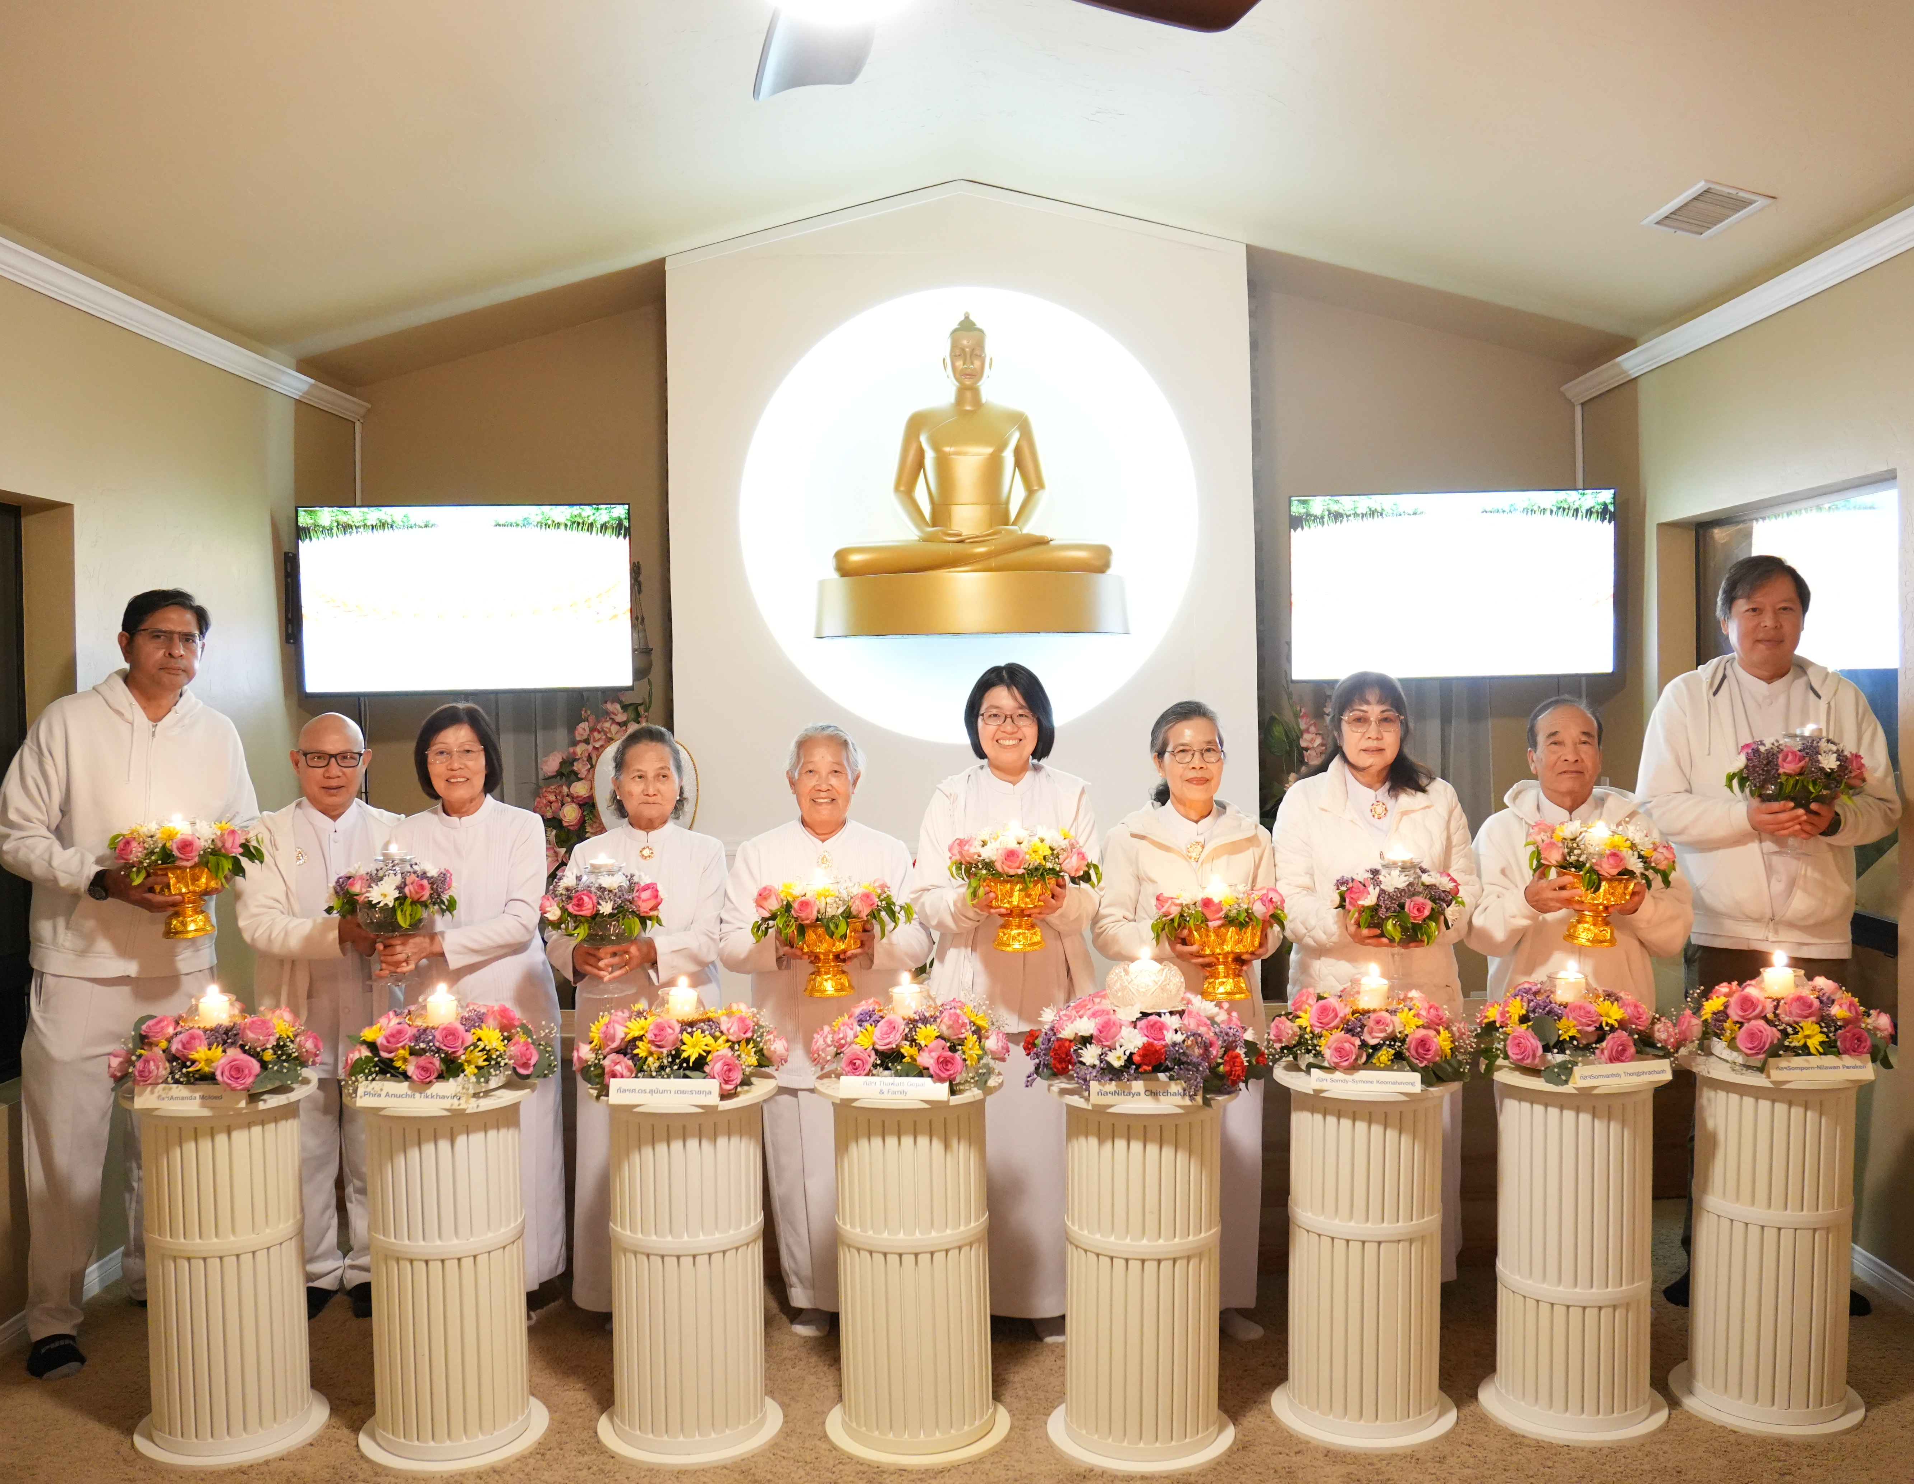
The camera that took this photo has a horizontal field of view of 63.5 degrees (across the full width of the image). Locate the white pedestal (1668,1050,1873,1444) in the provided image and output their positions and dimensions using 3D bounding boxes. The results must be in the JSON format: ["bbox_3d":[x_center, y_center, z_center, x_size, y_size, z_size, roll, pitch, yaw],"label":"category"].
[{"bbox_3d":[1.666,0.997,3.178,0.371,0.692,0.371,-1,2,0],"label":"white pedestal"}]

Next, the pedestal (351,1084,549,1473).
[{"bbox_3d":[-1.061,1.074,3.237,0.382,0.726,0.382,-1,3,2],"label":"pedestal"}]

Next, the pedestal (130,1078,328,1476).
[{"bbox_3d":[-1.471,1.036,3.120,0.371,0.692,0.371,-1,2,0],"label":"pedestal"}]

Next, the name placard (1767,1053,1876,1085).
[{"bbox_3d":[1.745,0.659,3.129,0.204,0.043,0.038,-1,3,3],"label":"name placard"}]

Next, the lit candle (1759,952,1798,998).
[{"bbox_3d":[1.669,0.474,3.140,0.052,0.090,0.052,-1,2,0],"label":"lit candle"}]

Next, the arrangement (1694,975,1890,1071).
[{"bbox_3d":[1.714,0.574,3.164,0.370,0.152,0.370,-1,2,0],"label":"arrangement"}]

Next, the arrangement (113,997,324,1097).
[{"bbox_3d":[-1.565,0.641,3.254,0.400,0.150,0.380,-1,3,2],"label":"arrangement"}]

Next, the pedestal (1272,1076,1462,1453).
[{"bbox_3d":[0.827,1.008,3.135,0.371,0.692,0.371,-1,2,0],"label":"pedestal"}]

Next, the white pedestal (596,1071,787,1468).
[{"bbox_3d":[-0.539,1.026,3.100,0.371,0.692,0.371,-1,2,0],"label":"white pedestal"}]

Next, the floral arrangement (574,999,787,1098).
[{"bbox_3d":[-0.552,0.605,3.086,0.405,0.150,0.405,-1,2,0],"label":"floral arrangement"}]

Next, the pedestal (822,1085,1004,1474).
[{"bbox_3d":[-0.087,1.062,3.231,0.382,0.726,0.382,-1,3,2],"label":"pedestal"}]

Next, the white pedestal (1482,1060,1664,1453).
[{"bbox_3d":[1.256,1.002,3.159,0.371,0.692,0.371,-1,2,0],"label":"white pedestal"}]

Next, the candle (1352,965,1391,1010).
[{"bbox_3d":[0.884,0.516,3.264,0.060,0.095,0.060,-1,3,2],"label":"candle"}]

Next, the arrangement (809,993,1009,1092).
[{"bbox_3d":[-0.101,0.624,3.220,0.400,0.150,0.380,-1,3,2],"label":"arrangement"}]

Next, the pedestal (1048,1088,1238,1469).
[{"bbox_3d":[0.379,1.058,3.195,0.382,0.726,0.382,-1,3,2],"label":"pedestal"}]

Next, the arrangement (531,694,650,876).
[{"bbox_3d":[-1.225,0.173,5.300,0.460,0.720,0.380,-1,3,2],"label":"arrangement"}]

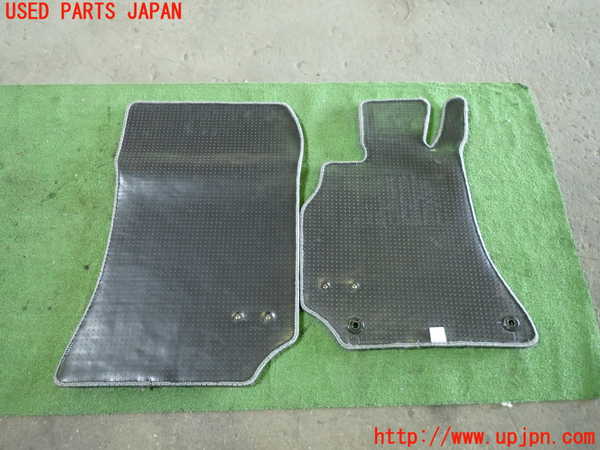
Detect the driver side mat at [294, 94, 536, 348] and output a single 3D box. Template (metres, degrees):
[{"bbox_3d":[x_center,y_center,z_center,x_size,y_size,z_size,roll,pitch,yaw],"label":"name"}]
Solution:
[{"bbox_3d":[0.271,-0.052,1.106,0.533,0.025,0.717,1,66,0],"label":"driver side mat"}]

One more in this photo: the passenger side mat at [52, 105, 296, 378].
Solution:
[{"bbox_3d":[-0.260,-0.008,1.081,0.533,0.027,0.769,0,66,0],"label":"passenger side mat"}]

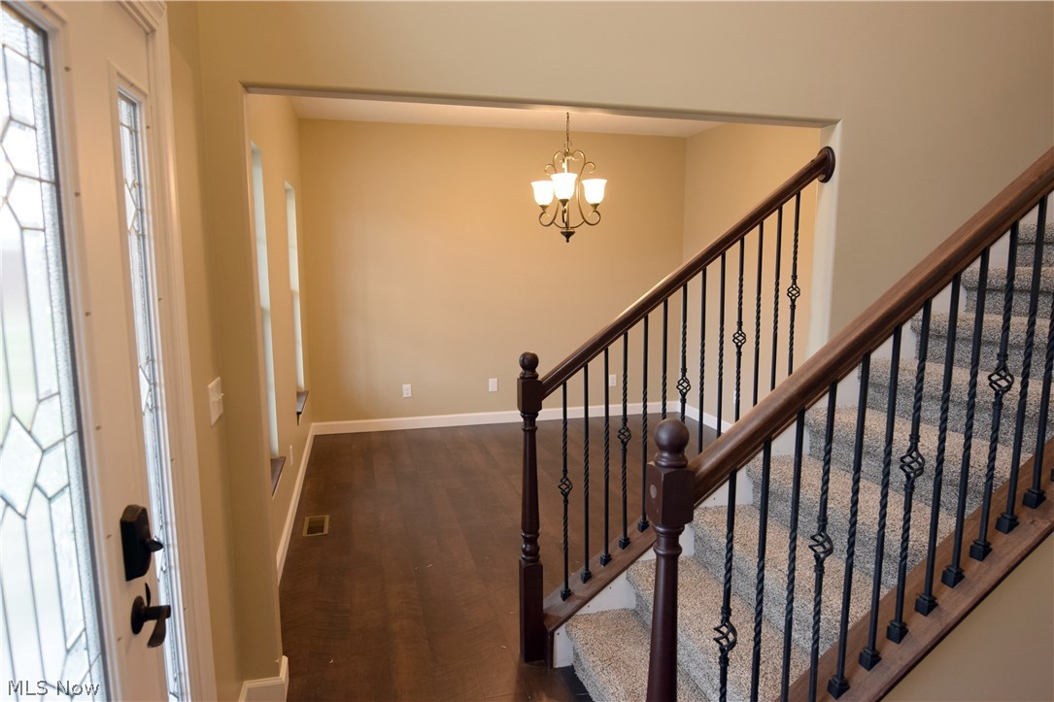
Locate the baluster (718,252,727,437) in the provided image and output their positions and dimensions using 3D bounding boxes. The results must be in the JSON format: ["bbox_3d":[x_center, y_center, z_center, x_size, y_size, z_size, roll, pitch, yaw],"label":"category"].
[{"bbox_3d":[0.804,0.042,2.546,0.032,0.895,0.032,-3,9,-15],"label":"baluster"}]

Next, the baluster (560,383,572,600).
[{"bbox_3d":[0.154,0.561,2.437,0.048,0.895,0.048,-3,9,-15],"label":"baluster"}]

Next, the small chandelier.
[{"bbox_3d":[0.265,-1.164,3.991,0.500,0.889,0.500,-1,8,0],"label":"small chandelier"}]

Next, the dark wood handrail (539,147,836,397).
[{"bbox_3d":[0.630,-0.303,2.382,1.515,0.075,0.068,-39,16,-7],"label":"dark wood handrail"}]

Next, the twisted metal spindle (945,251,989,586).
[{"bbox_3d":[1.127,0.178,1.565,0.033,0.873,0.033,-3,9,-15],"label":"twisted metal spindle"}]

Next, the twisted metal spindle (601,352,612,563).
[{"bbox_3d":[0.307,0.420,2.396,0.032,0.873,0.032,-3,9,-15],"label":"twisted metal spindle"}]

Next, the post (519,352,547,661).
[{"bbox_3d":[0.015,0.623,2.406,0.074,1.238,0.074,-3,9,-15],"label":"post"}]

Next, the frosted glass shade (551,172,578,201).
[{"bbox_3d":[0.229,-1.017,3.797,0.160,0.150,0.160,-1,8,0],"label":"frosted glass shade"}]

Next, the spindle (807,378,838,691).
[{"bbox_3d":[0.719,0.503,1.498,0.052,0.873,0.052,-3,9,-15],"label":"spindle"}]

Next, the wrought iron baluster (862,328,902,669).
[{"bbox_3d":[0.899,0.384,1.554,0.032,0.895,0.032,-3,9,-15],"label":"wrought iron baluster"}]

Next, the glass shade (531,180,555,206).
[{"bbox_3d":[0.108,-1.045,4.058,0.160,0.150,0.160,-1,8,0],"label":"glass shade"}]

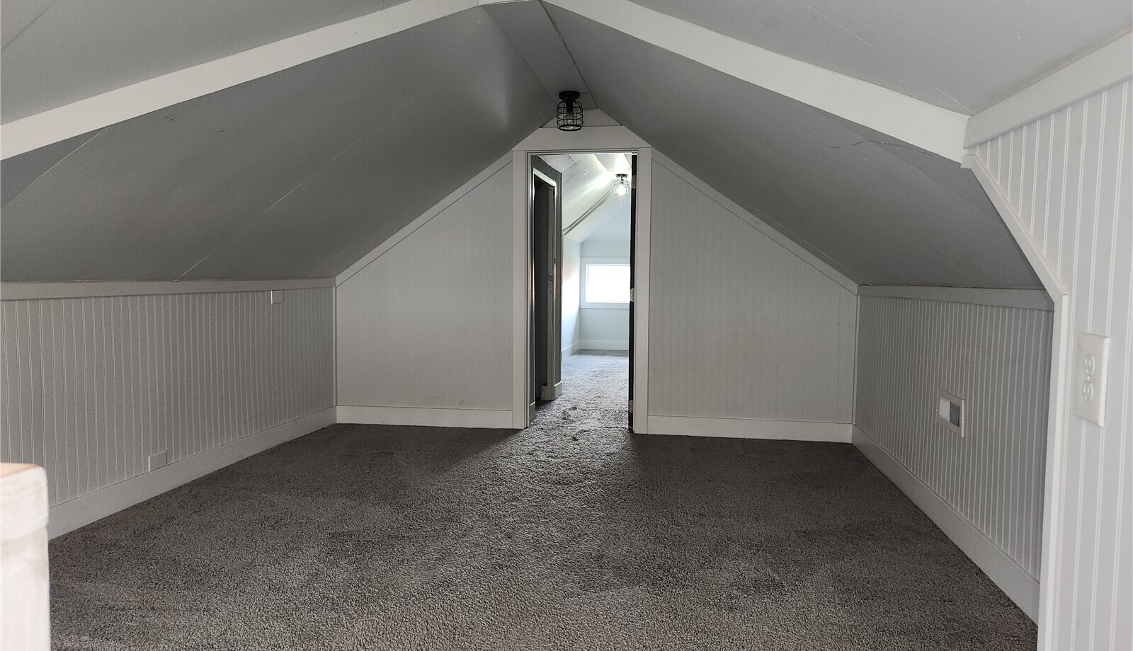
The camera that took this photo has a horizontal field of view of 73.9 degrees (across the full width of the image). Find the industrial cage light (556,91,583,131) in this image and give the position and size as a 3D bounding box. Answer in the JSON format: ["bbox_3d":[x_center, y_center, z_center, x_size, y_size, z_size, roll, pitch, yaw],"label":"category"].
[{"bbox_3d":[0.021,-1.255,4.407,0.162,0.199,0.162,1,4,0],"label":"industrial cage light"}]

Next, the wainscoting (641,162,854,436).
[{"bbox_3d":[1.152,-0.165,4.683,1.253,1.760,0.030,1,4,9],"label":"wainscoting"}]

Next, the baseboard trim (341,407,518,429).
[{"bbox_3d":[-0.966,0.617,5.075,1.232,0.120,0.020,1,4,9],"label":"baseboard trim"}]

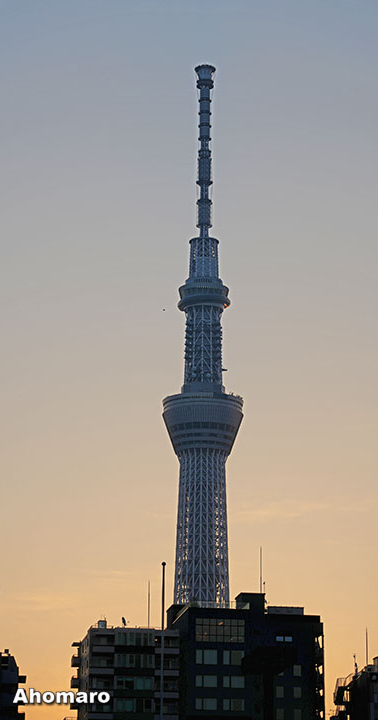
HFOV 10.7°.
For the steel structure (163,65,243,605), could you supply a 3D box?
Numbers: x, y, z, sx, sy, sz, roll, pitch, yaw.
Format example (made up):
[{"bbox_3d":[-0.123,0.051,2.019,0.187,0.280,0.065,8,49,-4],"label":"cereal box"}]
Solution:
[{"bbox_3d":[9.750,87.400,1417.000,65.000,634.000,65.000,0,-16,0],"label":"steel structure"}]

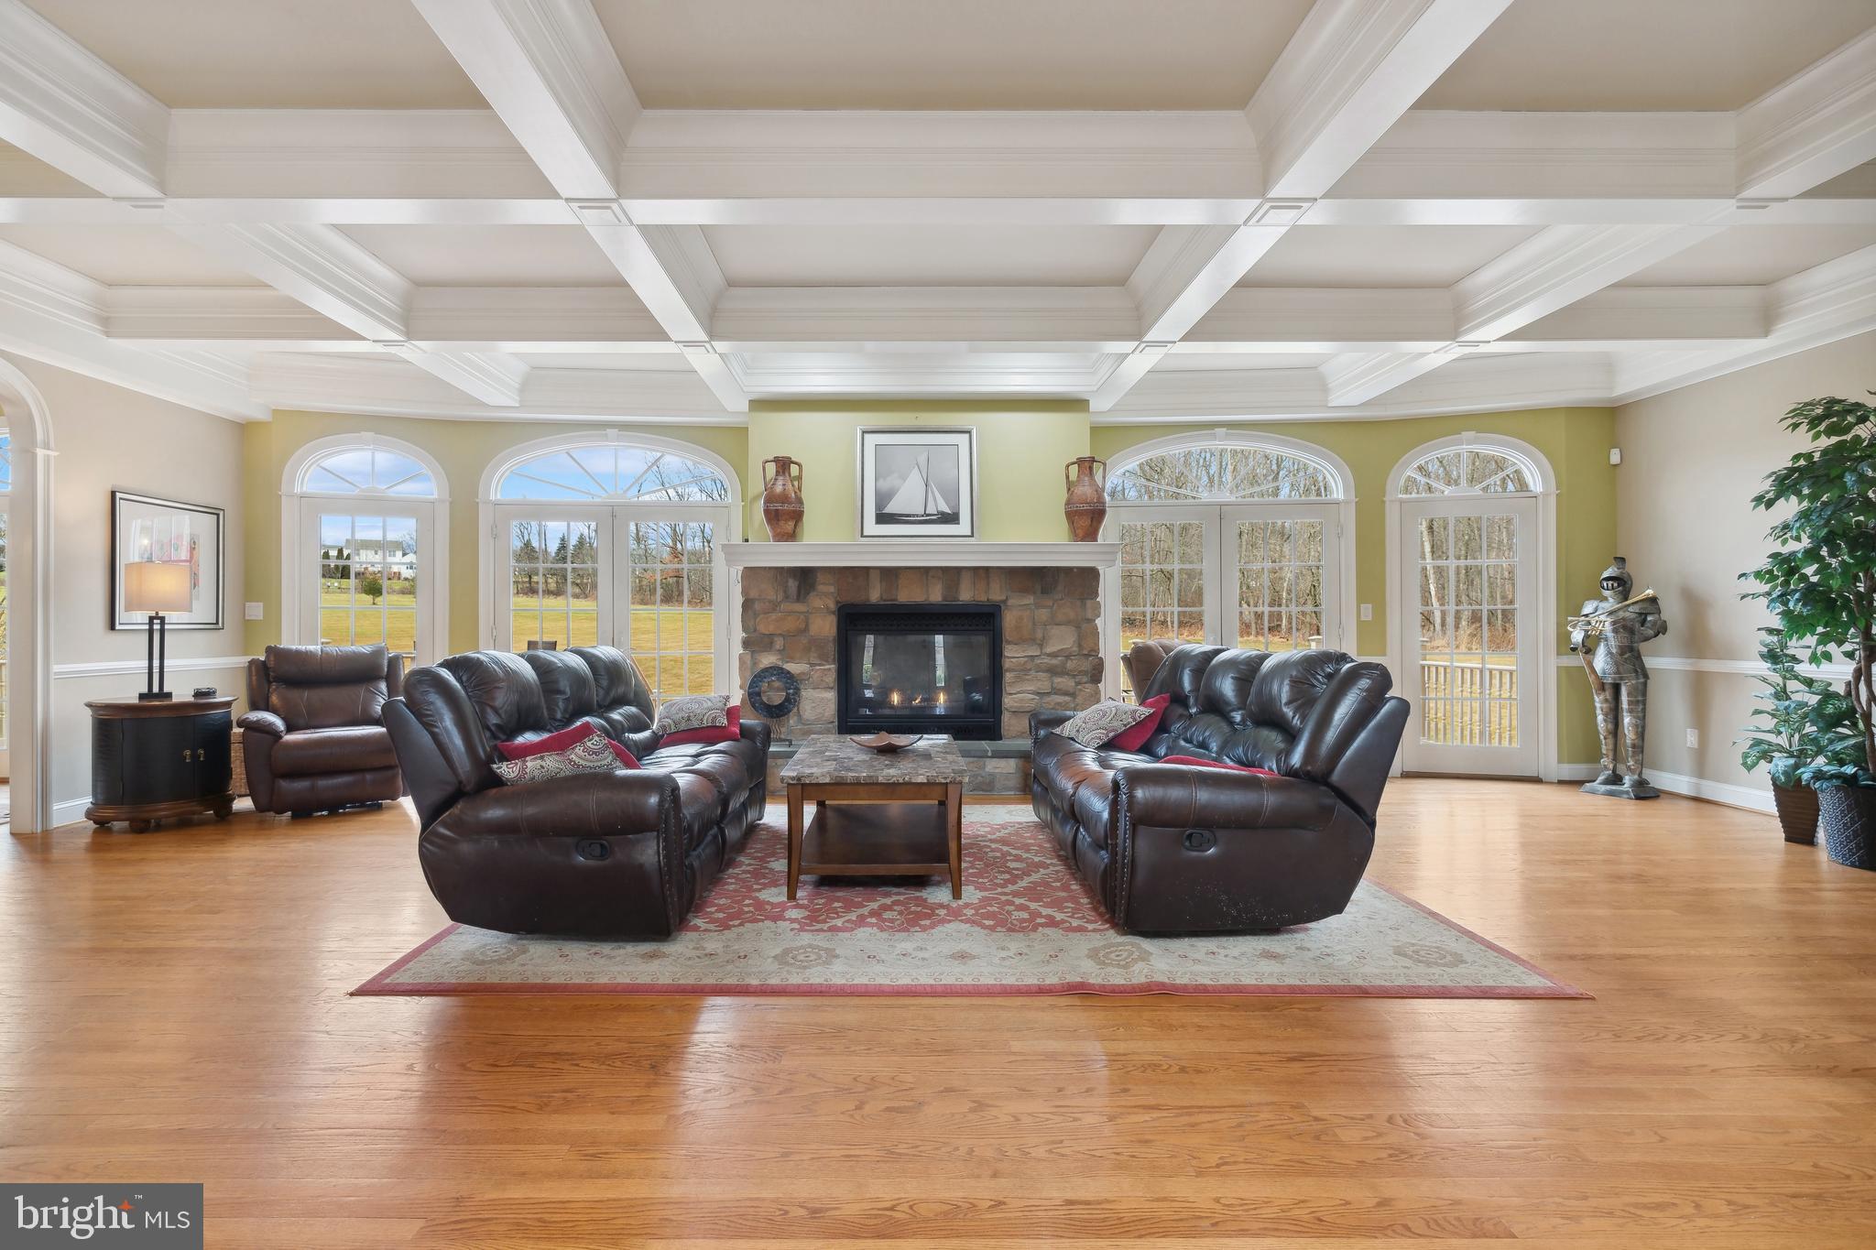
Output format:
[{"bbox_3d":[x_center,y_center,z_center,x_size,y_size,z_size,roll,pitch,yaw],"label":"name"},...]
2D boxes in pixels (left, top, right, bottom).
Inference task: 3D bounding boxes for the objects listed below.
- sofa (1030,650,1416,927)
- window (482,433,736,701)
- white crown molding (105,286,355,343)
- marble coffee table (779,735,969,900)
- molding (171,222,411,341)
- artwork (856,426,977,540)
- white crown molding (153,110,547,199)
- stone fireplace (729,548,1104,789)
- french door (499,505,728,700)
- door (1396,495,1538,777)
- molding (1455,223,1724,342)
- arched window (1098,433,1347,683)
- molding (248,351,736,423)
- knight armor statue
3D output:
[{"bbox_3d":[1.105,0.605,3.900,1.070,1.000,2.000,0,0,-2],"label":"sofa"},{"bbox_3d":[-2.510,-0.178,6.370,1.920,2.580,0.130,0,0,-7],"label":"window"},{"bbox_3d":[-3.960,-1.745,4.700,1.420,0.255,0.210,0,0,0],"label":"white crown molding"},{"bbox_3d":[-0.280,0.853,3.890,0.735,0.495,1.200,0,0,-2],"label":"marble coffee table"},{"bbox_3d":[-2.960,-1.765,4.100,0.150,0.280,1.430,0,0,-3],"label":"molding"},{"bbox_3d":[-0.153,-1.013,6.007,0.866,0.826,0.041,0,0,0],"label":"artwork"},{"bbox_3d":[-2.198,-1.773,3.135,1.540,0.274,0.122,0,0,0],"label":"white crown molding"},{"bbox_3d":[-0.120,0.280,5.990,2.780,1.730,0.660,0,0,0],"label":"stone fireplace"},{"bbox_3d":[-2.530,0.100,6.530,1.800,2.050,0.080,0,0,-4],"label":"french door"},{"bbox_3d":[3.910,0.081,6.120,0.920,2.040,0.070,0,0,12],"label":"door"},{"bbox_3d":[3.030,-1.747,4.060,0.330,0.255,1.380,0,0,-3],"label":"molding"},{"bbox_3d":[2.190,-0.170,6.440,1.960,2.620,0.120,0,0,4],"label":"arched window"},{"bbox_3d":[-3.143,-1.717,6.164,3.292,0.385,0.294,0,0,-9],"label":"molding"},{"bbox_3d":[4.550,0.335,5.570,0.360,1.590,0.540,0,0,-42],"label":"knight armor statue"}]

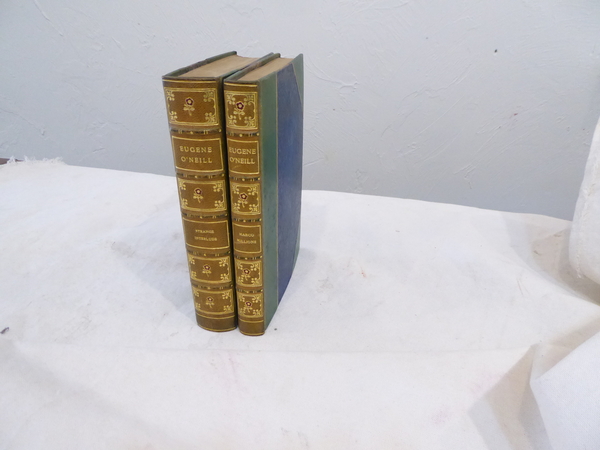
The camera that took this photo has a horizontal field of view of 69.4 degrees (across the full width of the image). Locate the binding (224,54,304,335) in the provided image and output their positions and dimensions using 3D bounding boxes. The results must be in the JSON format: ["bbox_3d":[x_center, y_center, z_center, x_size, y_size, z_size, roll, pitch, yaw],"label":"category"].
[{"bbox_3d":[-0.025,-0.031,0.382,0.022,0.207,0.142,7,29,10],"label":"binding"}]

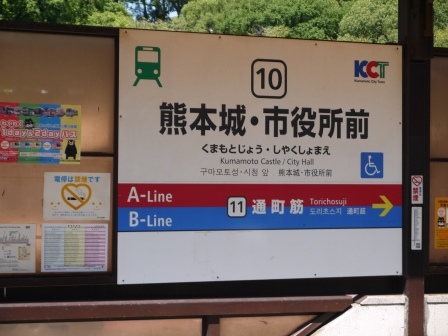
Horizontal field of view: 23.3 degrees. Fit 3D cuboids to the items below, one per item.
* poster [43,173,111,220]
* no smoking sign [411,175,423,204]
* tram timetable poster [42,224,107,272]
[{"bbox_3d":[-0.911,0.179,6.771,0.420,0.297,0.010,1,-1,-22],"label":"poster"},{"bbox_3d":[1.359,0.155,7.627,0.094,0.201,0.010,1,-1,-22],"label":"no smoking sign"},{"bbox_3d":[-0.924,0.499,6.762,0.420,0.297,0.010,2,-1,-22],"label":"tram timetable poster"}]

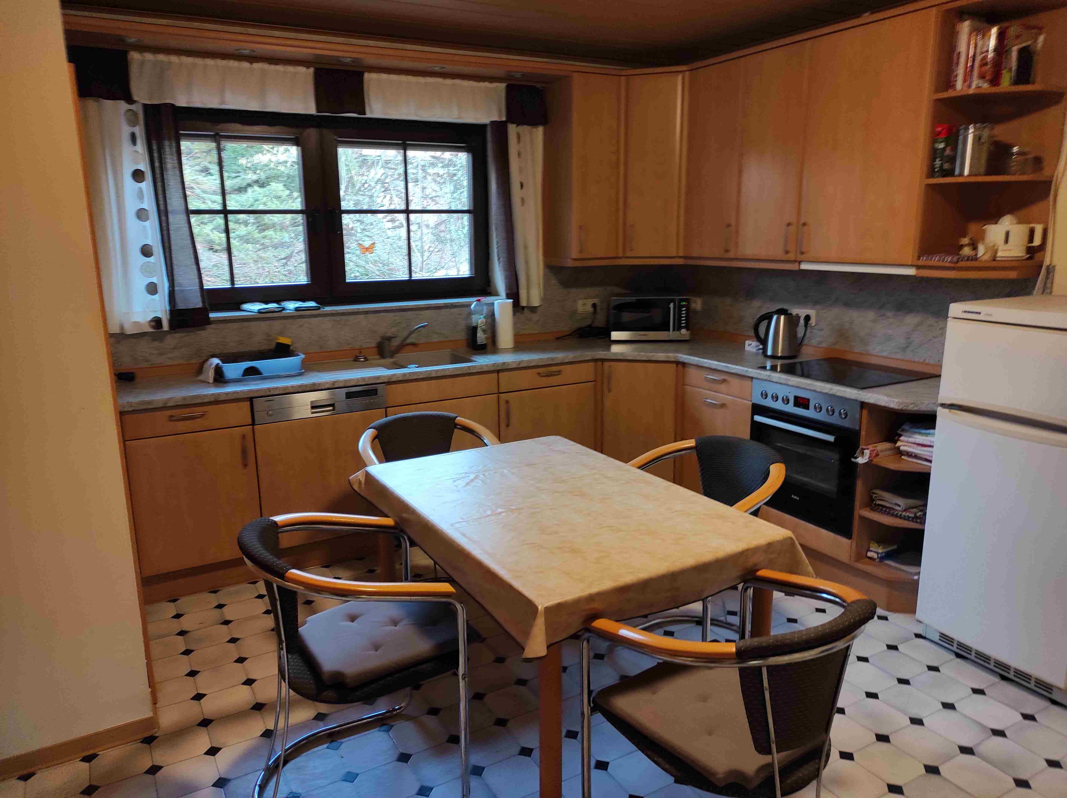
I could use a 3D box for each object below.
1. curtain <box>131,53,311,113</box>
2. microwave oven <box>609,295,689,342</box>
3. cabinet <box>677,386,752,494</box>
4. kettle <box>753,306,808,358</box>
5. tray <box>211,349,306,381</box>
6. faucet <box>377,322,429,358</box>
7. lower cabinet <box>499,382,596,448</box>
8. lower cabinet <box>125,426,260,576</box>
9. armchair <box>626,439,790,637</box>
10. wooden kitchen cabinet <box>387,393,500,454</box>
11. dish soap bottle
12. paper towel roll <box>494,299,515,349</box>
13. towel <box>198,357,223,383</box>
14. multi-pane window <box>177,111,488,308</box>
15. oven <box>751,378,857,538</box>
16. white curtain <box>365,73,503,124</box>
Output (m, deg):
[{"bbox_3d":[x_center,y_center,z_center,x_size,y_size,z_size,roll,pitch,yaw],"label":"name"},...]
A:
[{"bbox_3d":[-1.372,-1.407,3.445,0.780,0.197,0.060,-8,14,-29],"label":"curtain"},{"bbox_3d":[0.721,-0.499,4.681,0.455,0.255,0.340,1,12,11],"label":"microwave oven"},{"bbox_3d":[1.153,0.260,4.066,0.540,0.660,0.500,-8,14,-29],"label":"cabinet"},{"bbox_3d":[1.222,-0.333,3.832,0.235,0.250,0.170,3,13,18],"label":"kettle"},{"bbox_3d":[-1.289,-0.159,3.614,0.385,0.088,0.275,-8,14,-29],"label":"tray"},{"bbox_3d":[-0.680,-0.311,4.059,0.264,0.190,0.055,0,12,4],"label":"faucet"},{"bbox_3d":[-0.040,0.173,4.346,0.598,0.588,0.530,-8,14,-29],"label":"lower cabinet"},{"bbox_3d":[-1.556,0.382,3.507,0.495,0.588,0.530,-8,14,-29],"label":"lower cabinet"},{"bbox_3d":[0.596,0.561,2.731,0.550,0.800,0.565,-10,15,-34],"label":"armchair"},{"bbox_3d":[-0.566,0.282,4.090,0.600,0.660,0.540,-8,14,-29],"label":"wooden kitchen cabinet"},{"bbox_3d":[-0.311,-0.413,4.293,0.090,0.280,0.060,-8,14,-29],"label":"dish soap bottle"},{"bbox_3d":[-0.167,-0.429,4.383,0.115,0.270,0.115,-1,12,0],"label":"paper towel roll"},{"bbox_3d":[-1.478,-0.140,3.525,0.095,0.108,0.165,-8,14,-29],"label":"towel"},{"bbox_3d":[-1.097,-1.001,4.107,1.870,1.000,0.090,-8,14,-29],"label":"multi-pane window"},{"bbox_3d":[1.389,0.221,3.519,0.540,0.593,0.595,-8,14,-29],"label":"oven"},{"bbox_3d":[-0.488,-1.529,3.934,0.772,0.195,0.060,-8,14,-29],"label":"white curtain"}]

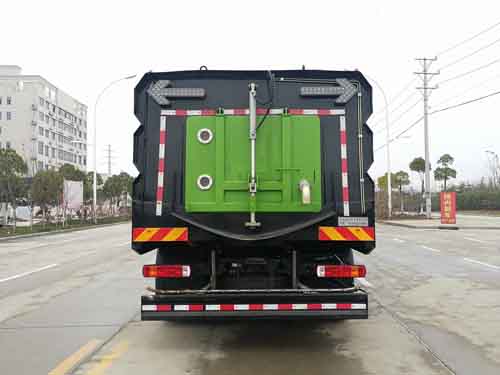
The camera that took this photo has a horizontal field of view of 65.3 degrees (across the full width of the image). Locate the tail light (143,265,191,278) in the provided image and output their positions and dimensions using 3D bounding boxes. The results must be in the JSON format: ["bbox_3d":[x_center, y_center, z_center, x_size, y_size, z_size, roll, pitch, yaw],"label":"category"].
[{"bbox_3d":[-0.870,0.881,4.090,0.510,0.130,0.090,0,-2,1],"label":"tail light"}]

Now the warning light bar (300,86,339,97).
[{"bbox_3d":[0.729,-1.007,4.090,0.400,0.095,0.060,0,-2,1],"label":"warning light bar"}]

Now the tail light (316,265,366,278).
[{"bbox_3d":[0.963,0.881,4.090,0.510,0.130,0.090,0,-2,1],"label":"tail light"}]

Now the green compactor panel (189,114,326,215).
[{"bbox_3d":[0.037,-0.251,4.080,1.420,1.030,0.120,0,-2,1],"label":"green compactor panel"}]

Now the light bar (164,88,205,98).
[{"bbox_3d":[-0.697,-0.986,4.090,0.430,0.095,0.060,0,-2,1],"label":"light bar"}]

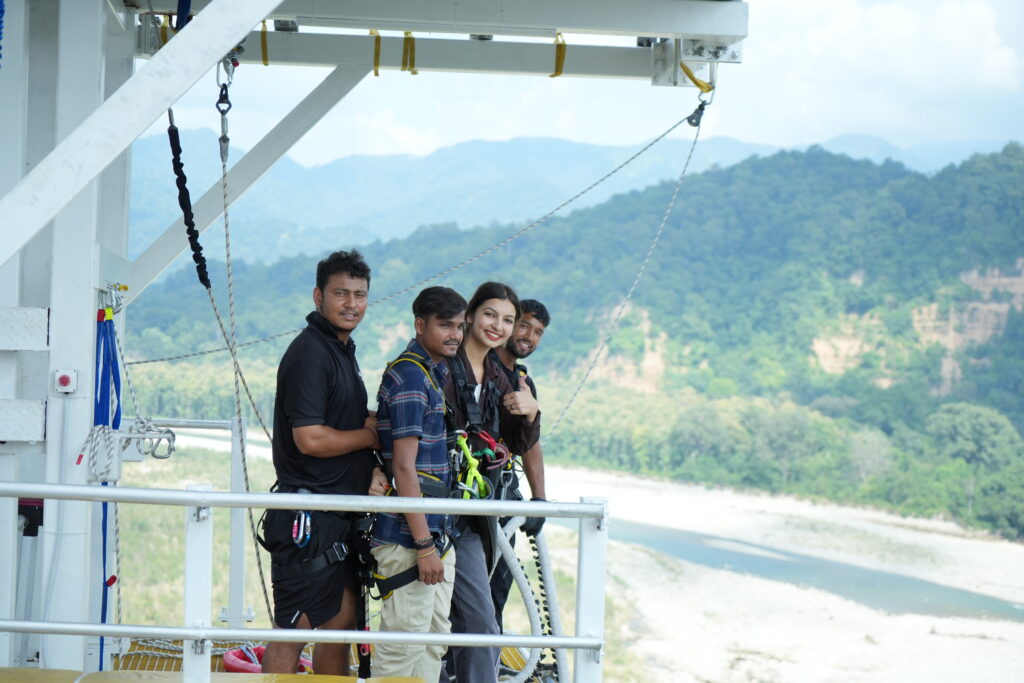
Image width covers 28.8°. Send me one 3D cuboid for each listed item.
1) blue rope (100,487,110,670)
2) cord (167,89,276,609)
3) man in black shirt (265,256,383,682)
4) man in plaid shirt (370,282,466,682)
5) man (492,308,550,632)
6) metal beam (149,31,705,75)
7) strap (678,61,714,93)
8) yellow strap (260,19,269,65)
[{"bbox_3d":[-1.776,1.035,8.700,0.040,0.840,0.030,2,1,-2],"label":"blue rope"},{"bbox_3d":[-1.131,0.012,7.700,0.420,2.150,0.300,2,1,-2],"label":"cord"},{"bbox_3d":[-0.581,0.588,6.100,0.380,1.740,0.520,2,1,18],"label":"man in black shirt"},{"bbox_3d":[-0.324,0.641,6.750,0.340,1.660,0.480,3,1,25],"label":"man in plaid shirt"},{"bbox_3d":[-0.014,0.657,7.700,0.360,1.640,0.500,3,1,32],"label":"man"},{"bbox_3d":[-0.372,-1.349,9.330,2.720,0.145,0.145,2,1,-2],"label":"metal beam"},{"bbox_3d":[0.843,-1.211,9.100,0.165,0.147,0.070,2,1,-2],"label":"strap"},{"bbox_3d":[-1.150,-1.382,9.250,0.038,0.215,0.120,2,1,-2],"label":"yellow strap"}]

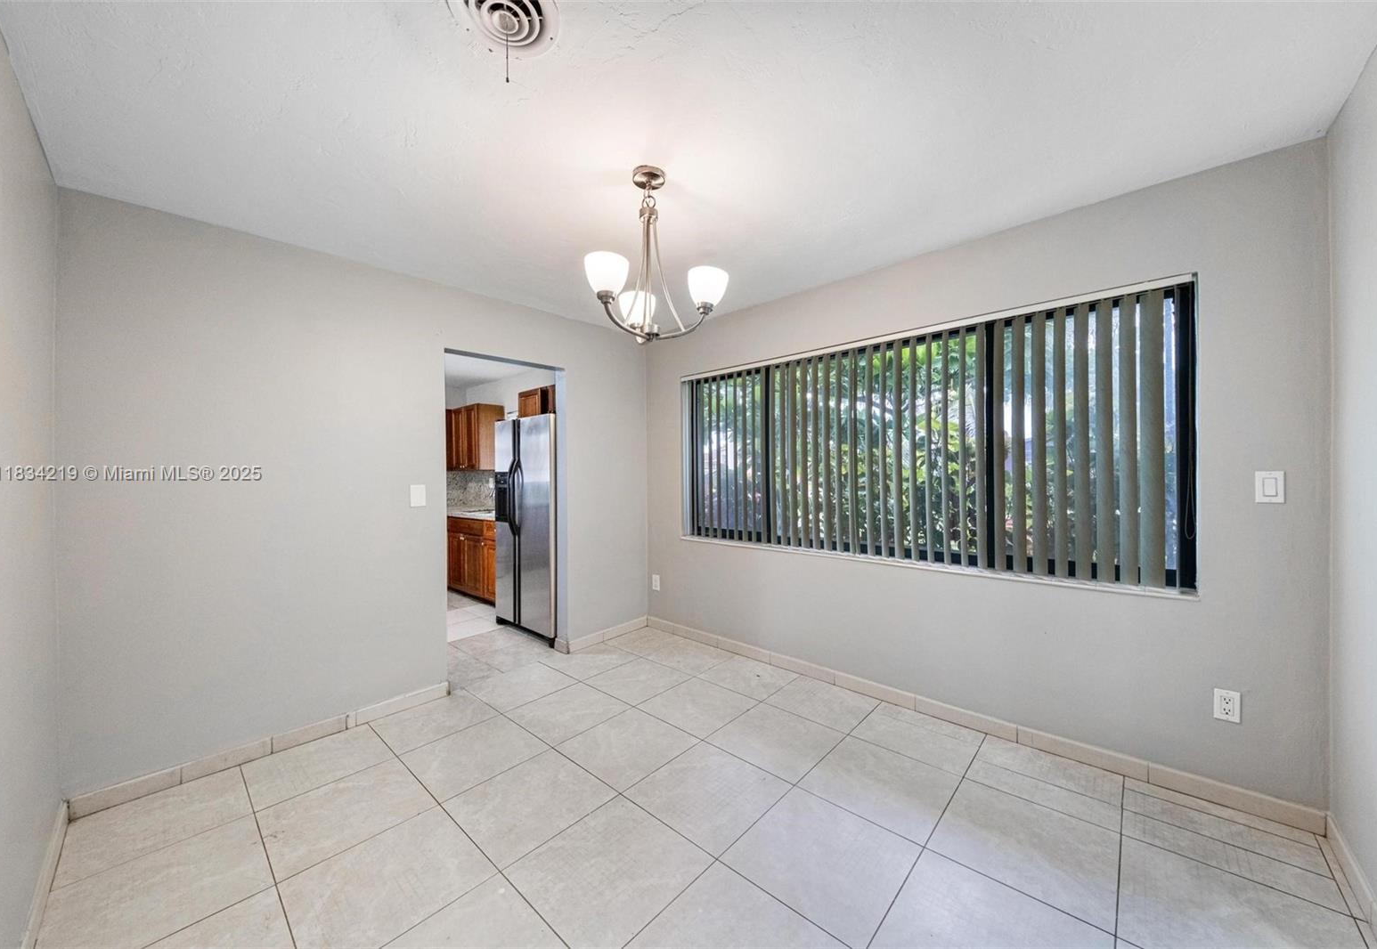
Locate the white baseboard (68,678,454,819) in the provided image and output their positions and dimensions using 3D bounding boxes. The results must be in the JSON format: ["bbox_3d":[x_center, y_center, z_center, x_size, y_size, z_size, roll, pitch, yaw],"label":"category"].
[{"bbox_3d":[-1.909,1.284,2.333,0.012,0.077,1.389,0,0,43],"label":"white baseboard"}]

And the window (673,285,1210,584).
[{"bbox_3d":[1.000,-0.149,2.853,2.780,1.255,0.080,0,0,43],"label":"window"}]

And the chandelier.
[{"bbox_3d":[-0.180,-0.825,1.784,0.535,0.639,0.495,0,0,43],"label":"chandelier"}]

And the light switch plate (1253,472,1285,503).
[{"bbox_3d":[2.132,0.047,1.739,0.070,0.115,0.009,0,0,43],"label":"light switch plate"}]

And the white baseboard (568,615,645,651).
[{"bbox_3d":[-0.601,1.262,3.742,0.012,0.077,0.773,0,0,43],"label":"white baseboard"}]

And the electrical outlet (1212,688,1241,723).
[{"bbox_3d":[2.063,0.886,1.816,0.070,0.115,0.008,0,0,43],"label":"electrical outlet"}]

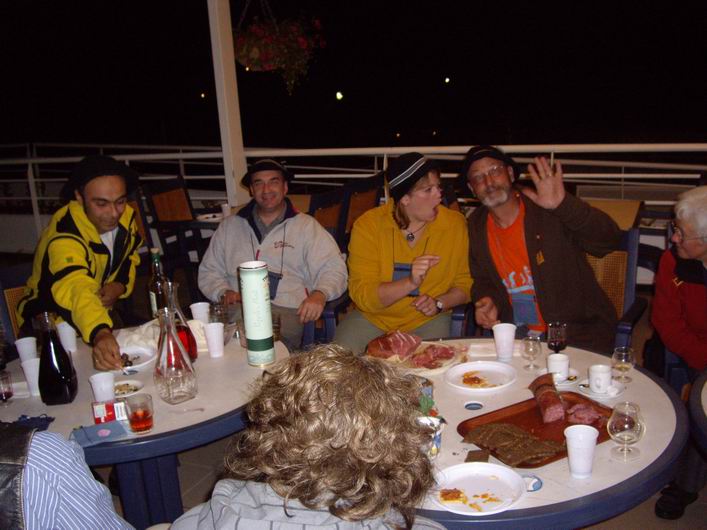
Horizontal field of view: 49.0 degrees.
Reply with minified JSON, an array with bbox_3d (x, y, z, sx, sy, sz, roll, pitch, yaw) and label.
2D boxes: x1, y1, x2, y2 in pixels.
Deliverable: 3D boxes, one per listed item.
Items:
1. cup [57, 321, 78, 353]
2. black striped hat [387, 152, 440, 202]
[{"bbox_3d":[-0.979,0.248,2.653,0.069,0.095,0.069,-4,15,0],"label":"cup"},{"bbox_3d":[0.224,-0.327,2.900,0.250,0.130,0.225,-32,10,25],"label":"black striped hat"}]

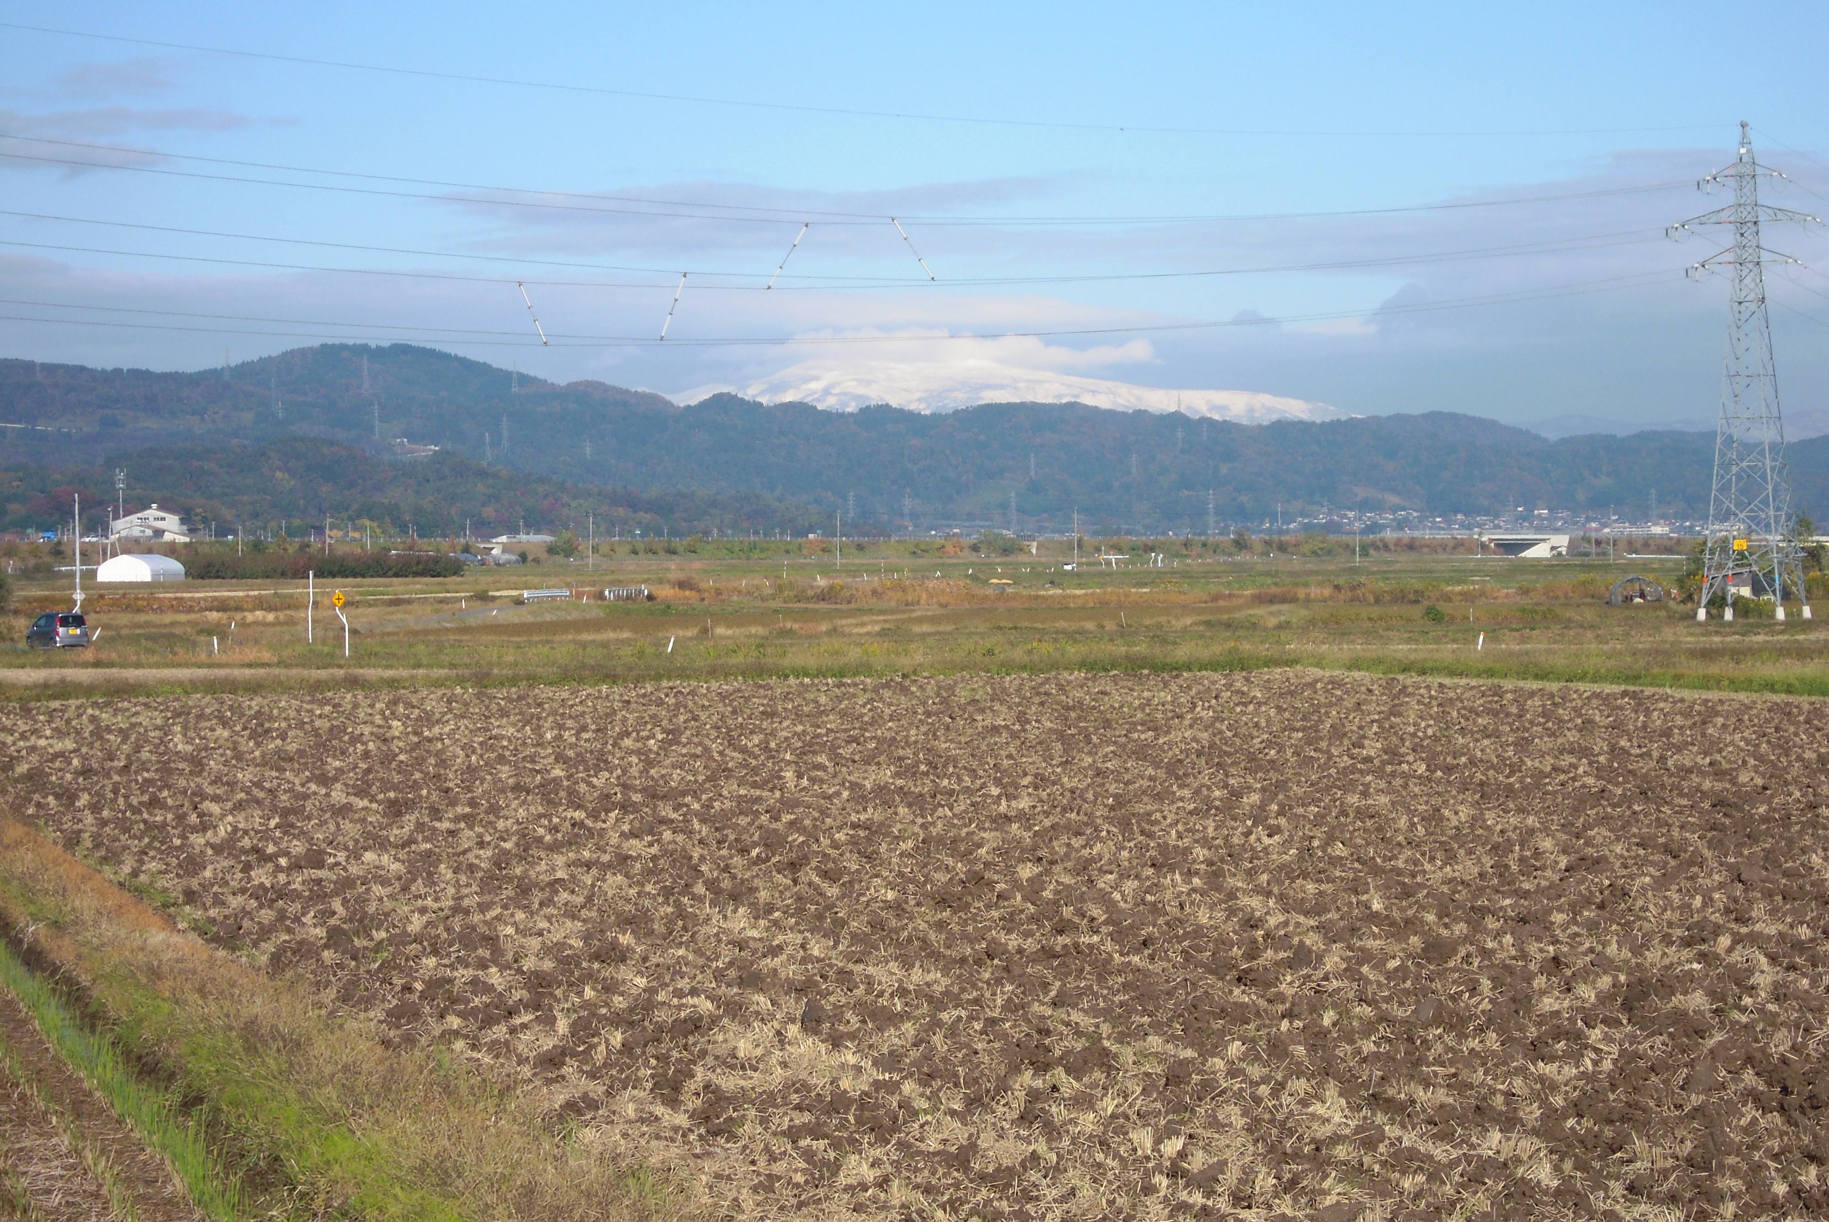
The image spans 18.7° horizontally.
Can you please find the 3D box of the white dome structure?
[{"bbox_3d":[-85.918,-4.753,616.430,6.200,3.050,13.000,0,1,8],"label":"white dome structure"}]

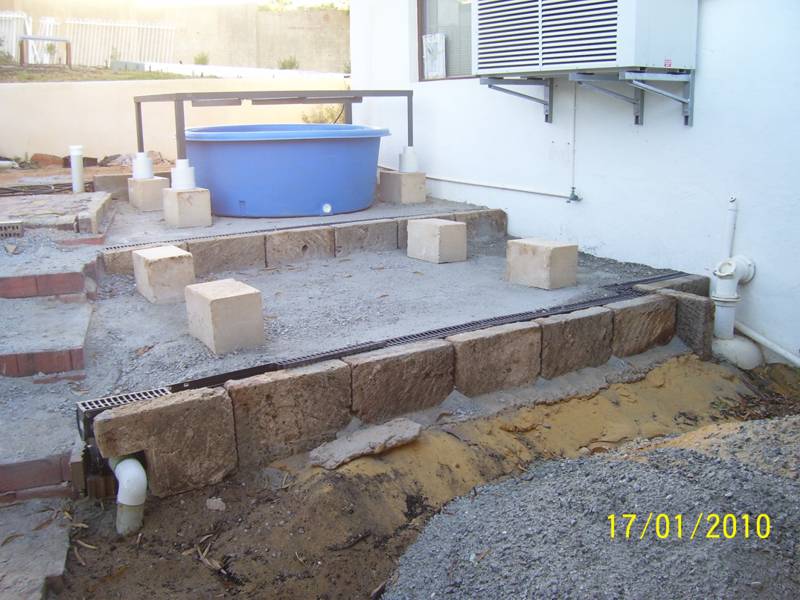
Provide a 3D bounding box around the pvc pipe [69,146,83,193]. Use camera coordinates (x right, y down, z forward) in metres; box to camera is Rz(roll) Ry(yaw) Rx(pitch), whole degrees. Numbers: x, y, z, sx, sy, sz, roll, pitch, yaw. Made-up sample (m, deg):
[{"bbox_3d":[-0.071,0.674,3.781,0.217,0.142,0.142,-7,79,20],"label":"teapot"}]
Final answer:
[{"bbox_3d":[-2.587,-1.044,6.292,0.108,0.400,0.108,-10,17,-32],"label":"pvc pipe"}]

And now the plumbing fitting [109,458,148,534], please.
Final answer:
[{"bbox_3d":[-0.955,0.687,2.760,0.107,0.268,0.175,-10,17,-31],"label":"plumbing fitting"}]

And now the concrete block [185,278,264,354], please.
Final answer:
[{"bbox_3d":[-0.807,0.068,3.629,0.237,0.240,0.342,-10,17,-32],"label":"concrete block"}]

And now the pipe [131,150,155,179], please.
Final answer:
[{"bbox_3d":[-2.116,-1.107,6.470,0.163,0.220,0.163,-10,17,-31],"label":"pipe"}]

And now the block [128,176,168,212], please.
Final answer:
[{"bbox_3d":[-2.059,-0.867,6.437,0.225,0.243,0.290,-10,16,-31],"label":"block"}]

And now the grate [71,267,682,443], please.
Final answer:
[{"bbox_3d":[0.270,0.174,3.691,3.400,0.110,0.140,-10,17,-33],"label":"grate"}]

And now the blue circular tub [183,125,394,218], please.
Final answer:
[{"bbox_3d":[-0.912,-1.087,6.420,1.690,0.638,1.690,-1,14,0],"label":"blue circular tub"}]

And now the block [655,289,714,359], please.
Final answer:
[{"bbox_3d":[1.592,0.135,4.400,0.100,0.345,0.310,-10,16,-31],"label":"block"}]

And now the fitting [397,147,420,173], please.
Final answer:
[{"bbox_3d":[0.069,-1.182,6.593,0.155,0.213,0.155,-1,14,0],"label":"fitting"}]

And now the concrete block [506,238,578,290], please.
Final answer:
[{"bbox_3d":[0.818,-0.210,4.520,0.230,0.245,0.340,-11,17,-35],"label":"concrete block"}]

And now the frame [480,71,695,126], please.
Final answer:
[{"bbox_3d":[1.116,-1.238,4.874,0.610,0.315,1.240,-10,17,-31],"label":"frame"}]

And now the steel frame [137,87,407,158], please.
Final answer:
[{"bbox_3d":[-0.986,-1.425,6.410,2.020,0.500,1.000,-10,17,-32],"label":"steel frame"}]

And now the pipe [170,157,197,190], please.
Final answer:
[{"bbox_3d":[-1.591,-0.925,5.755,0.165,0.225,0.165,-10,17,-32],"label":"pipe"}]

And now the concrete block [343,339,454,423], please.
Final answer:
[{"bbox_3d":[0.004,0.356,3.392,0.510,0.295,0.105,-10,16,-31],"label":"concrete block"}]

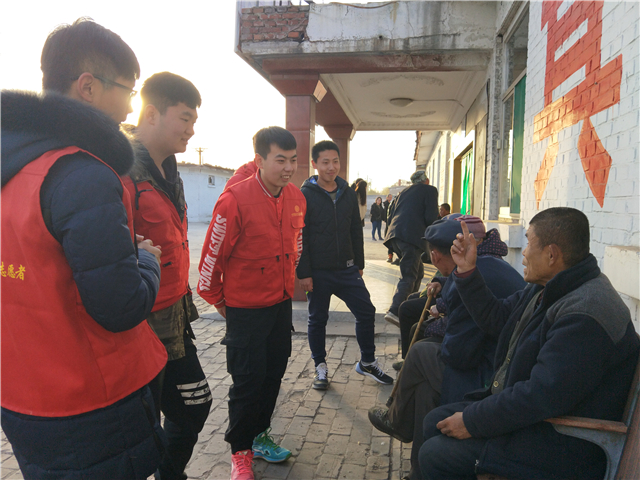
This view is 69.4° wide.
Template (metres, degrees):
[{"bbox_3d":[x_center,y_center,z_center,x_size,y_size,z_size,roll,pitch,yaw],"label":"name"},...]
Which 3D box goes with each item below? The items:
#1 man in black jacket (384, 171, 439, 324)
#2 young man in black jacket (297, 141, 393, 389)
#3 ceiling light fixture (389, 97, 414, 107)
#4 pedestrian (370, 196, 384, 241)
[{"bbox_3d":[1.000,0.080,5.050,0.550,1.660,0.680,5,6,43],"label":"man in black jacket"},{"bbox_3d":[0.173,0.151,3.330,0.630,1.740,0.450,0,4,-16],"label":"young man in black jacket"},{"bbox_3d":[1.261,-2.100,7.150,0.370,0.110,0.370,2,4,11],"label":"ceiling light fixture"},{"bbox_3d":[2.115,-0.754,17.000,0.500,1.620,0.340,0,4,-18],"label":"pedestrian"}]

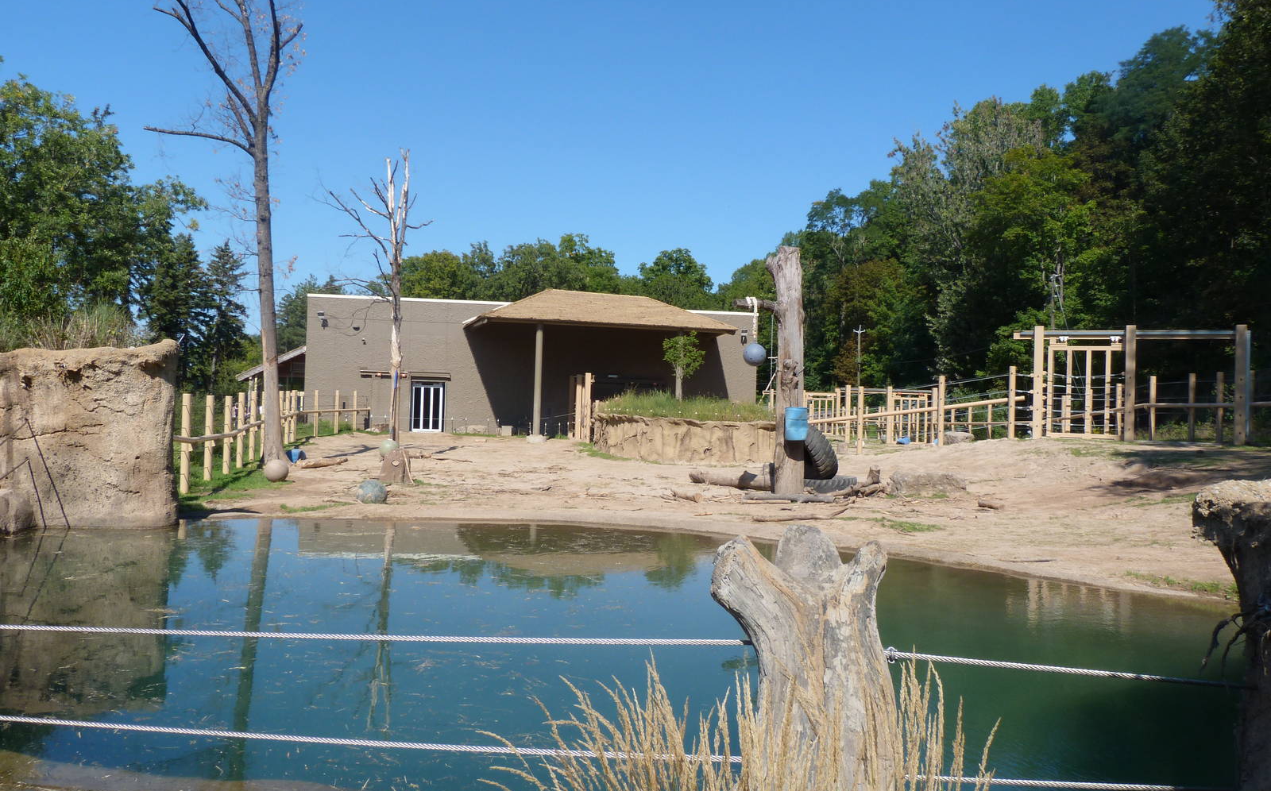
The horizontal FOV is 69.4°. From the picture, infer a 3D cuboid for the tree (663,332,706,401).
[{"bbox_3d":[2.099,-1.233,40.000,1.850,3.050,1.800,1,-1,3],"label":"tree"}]

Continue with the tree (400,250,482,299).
[{"bbox_3d":[-24.477,-7.981,114.970,10.300,20.000,10.300,2,0,0],"label":"tree"}]

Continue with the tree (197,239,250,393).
[{"bbox_3d":[-37.793,-6.242,83.977,5.000,15.600,5.000,2,0,0],"label":"tree"}]

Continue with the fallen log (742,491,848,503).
[{"bbox_3d":[4.271,2.728,24.600,2.700,0.240,0.300,2,0,0],"label":"fallen log"}]

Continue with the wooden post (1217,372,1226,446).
[{"bbox_3d":[19.460,0.445,30.500,0.210,2.420,0.210,2,0,24],"label":"wooden post"}]

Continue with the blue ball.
[{"bbox_3d":[-5.246,1.960,18.300,0.610,0.580,0.610,2,-1,-16],"label":"blue ball"}]

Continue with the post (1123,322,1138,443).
[{"bbox_3d":[15.994,-0.418,29.700,0.300,3.760,0.300,2,0,24],"label":"post"}]

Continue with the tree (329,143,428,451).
[{"bbox_3d":[-11.628,-4.377,41.500,4.500,13.500,4.000,2,-1,-16],"label":"tree"}]

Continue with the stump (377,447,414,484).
[{"bbox_3d":[-6.923,2.035,26.500,1.000,1.040,0.950,2,0,0],"label":"stump"}]

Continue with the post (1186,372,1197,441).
[{"bbox_3d":[18.571,0.407,30.600,0.210,2.300,0.210,1,-1,31],"label":"post"}]

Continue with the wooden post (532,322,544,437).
[{"bbox_3d":[-5.801,-0.952,55.000,0.450,6.850,0.450,2,0,0],"label":"wooden post"}]

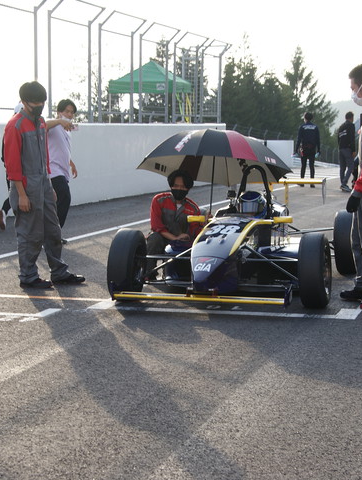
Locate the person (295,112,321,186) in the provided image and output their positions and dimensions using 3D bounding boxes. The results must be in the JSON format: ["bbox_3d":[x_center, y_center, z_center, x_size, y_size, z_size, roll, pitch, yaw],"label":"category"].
[{"bbox_3d":[2.920,-2.061,27.318,0.550,1.710,0.330,1,6,2],"label":"person"}]

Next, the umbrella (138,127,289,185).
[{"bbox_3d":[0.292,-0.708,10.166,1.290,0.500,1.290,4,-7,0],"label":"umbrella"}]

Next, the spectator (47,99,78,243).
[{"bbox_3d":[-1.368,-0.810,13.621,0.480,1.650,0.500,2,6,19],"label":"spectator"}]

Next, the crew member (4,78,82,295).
[{"bbox_3d":[-1.129,-0.467,9.769,0.460,1.680,0.550,5,7,37],"label":"crew member"}]

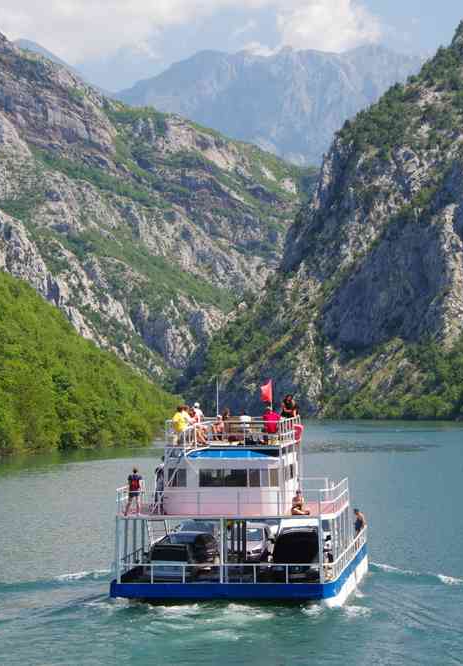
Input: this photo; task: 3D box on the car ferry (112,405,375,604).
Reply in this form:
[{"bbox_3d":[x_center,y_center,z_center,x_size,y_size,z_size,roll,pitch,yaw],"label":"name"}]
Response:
[{"bbox_3d":[0.983,6.919,96.264,8.600,7.200,25.000,0,-2,6],"label":"car ferry"}]

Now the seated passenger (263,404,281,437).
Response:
[{"bbox_3d":[1.532,3.365,86.500,0.600,1.250,0.700,0,-2,5],"label":"seated passenger"}]

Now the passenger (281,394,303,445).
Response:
[{"bbox_3d":[2.347,3.305,89.000,0.650,1.500,0.700,-1,-2,25],"label":"passenger"}]

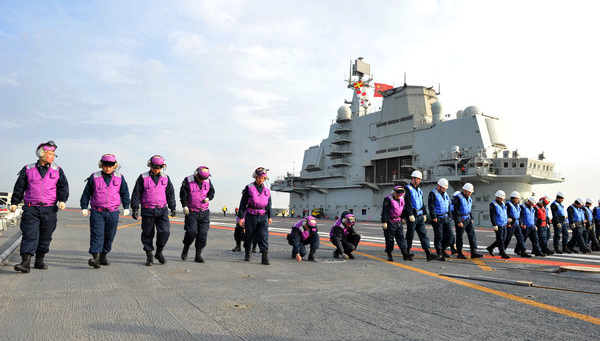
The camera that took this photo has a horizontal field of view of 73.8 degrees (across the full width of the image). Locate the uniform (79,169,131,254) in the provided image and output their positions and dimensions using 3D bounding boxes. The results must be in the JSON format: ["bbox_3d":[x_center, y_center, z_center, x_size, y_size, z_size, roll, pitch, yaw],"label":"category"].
[{"bbox_3d":[-2.967,0.647,6.107,0.700,1.276,0.420,5,-7,-29],"label":"uniform"}]

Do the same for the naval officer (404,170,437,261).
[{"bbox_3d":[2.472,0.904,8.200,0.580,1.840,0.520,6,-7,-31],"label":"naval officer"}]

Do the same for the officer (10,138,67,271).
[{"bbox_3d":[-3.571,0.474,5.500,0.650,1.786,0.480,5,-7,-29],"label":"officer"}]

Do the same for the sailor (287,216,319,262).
[{"bbox_3d":[0.059,1.319,7.800,0.520,0.858,0.600,6,-8,-34],"label":"sailor"}]

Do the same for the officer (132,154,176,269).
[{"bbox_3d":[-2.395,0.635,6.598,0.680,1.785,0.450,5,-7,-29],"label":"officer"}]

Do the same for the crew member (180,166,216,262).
[{"bbox_3d":[-1.810,0.755,7.050,0.600,1.682,0.500,5,-7,-30],"label":"crew member"}]

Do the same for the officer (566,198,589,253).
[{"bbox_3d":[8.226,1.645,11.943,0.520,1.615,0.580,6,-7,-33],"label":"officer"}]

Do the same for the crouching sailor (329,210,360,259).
[{"bbox_3d":[0.959,1.347,8.345,0.640,0.964,0.560,-4,-9,45],"label":"crouching sailor"}]

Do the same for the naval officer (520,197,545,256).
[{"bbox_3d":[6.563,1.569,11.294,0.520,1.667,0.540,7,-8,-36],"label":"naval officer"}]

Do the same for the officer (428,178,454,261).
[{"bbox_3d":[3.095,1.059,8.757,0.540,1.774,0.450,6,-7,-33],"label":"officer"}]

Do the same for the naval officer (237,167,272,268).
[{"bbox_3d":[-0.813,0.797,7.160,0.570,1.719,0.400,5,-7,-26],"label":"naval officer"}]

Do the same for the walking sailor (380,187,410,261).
[{"bbox_3d":[2.063,1.105,8.500,0.540,1.576,0.470,6,-7,-31],"label":"walking sailor"}]

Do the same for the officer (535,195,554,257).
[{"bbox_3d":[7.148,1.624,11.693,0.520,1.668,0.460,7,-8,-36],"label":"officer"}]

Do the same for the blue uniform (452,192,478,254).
[{"bbox_3d":[3.874,1.221,9.300,0.550,1.489,0.440,6,-7,-31],"label":"blue uniform"}]

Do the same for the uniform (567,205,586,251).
[{"bbox_3d":[8.224,1.720,11.935,0.520,1.376,0.480,6,-7,-33],"label":"uniform"}]

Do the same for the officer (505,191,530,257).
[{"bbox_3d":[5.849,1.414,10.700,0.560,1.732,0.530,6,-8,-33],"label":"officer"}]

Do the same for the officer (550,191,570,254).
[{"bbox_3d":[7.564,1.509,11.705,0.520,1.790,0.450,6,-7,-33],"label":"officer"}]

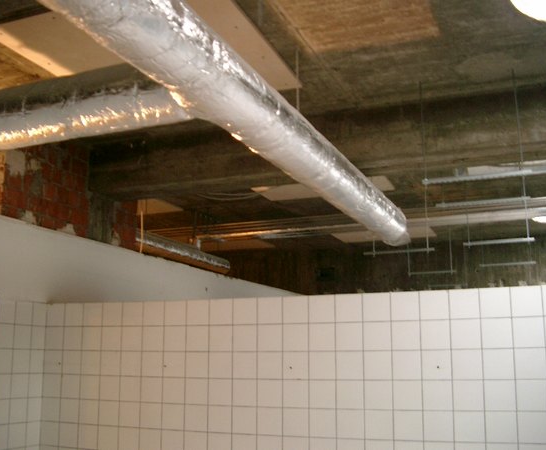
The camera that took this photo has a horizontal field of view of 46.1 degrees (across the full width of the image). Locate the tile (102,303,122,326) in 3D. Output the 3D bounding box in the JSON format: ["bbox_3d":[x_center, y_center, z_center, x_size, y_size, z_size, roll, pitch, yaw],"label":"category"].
[{"bbox_3d":[-0.995,0.555,3.982,0.150,0.150,0.009,-5,-13,21],"label":"tile"}]

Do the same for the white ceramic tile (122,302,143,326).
[{"bbox_3d":[-0.864,0.547,3.950,0.150,0.150,0.010,-5,-13,21],"label":"white ceramic tile"}]

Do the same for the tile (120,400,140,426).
[{"bbox_3d":[-0.862,1.133,3.853,0.150,0.150,0.009,-5,-13,21],"label":"tile"}]

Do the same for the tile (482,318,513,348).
[{"bbox_3d":[1.110,0.537,3.179,0.150,0.150,0.010,-5,-13,21],"label":"tile"}]

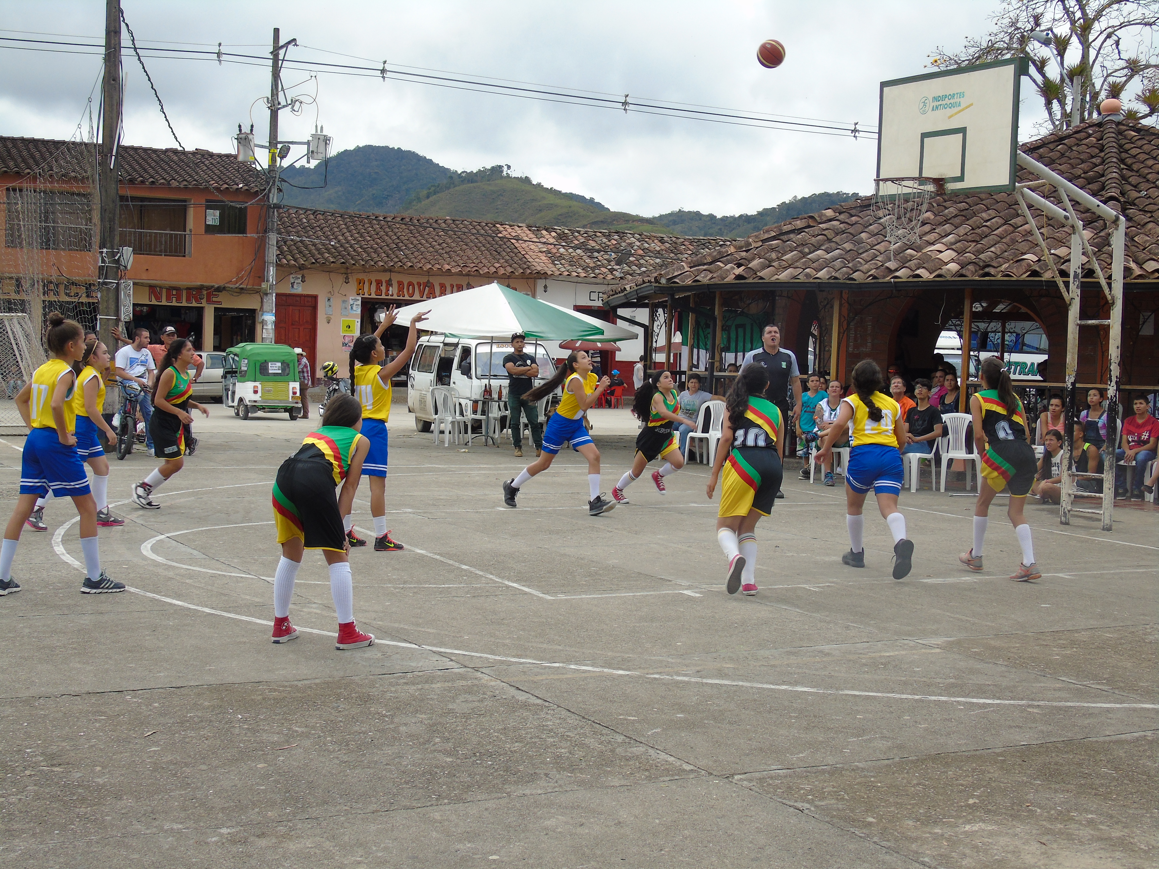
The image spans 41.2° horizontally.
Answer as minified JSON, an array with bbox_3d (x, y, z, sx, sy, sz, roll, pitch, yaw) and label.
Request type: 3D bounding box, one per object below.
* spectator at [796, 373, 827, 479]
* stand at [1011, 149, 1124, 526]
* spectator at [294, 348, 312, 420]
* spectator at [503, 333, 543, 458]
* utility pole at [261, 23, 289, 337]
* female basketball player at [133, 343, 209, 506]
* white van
[{"bbox_3d":[2.852,-0.094,18.819,0.400,1.306,0.320,3,3,16],"label":"spectator"},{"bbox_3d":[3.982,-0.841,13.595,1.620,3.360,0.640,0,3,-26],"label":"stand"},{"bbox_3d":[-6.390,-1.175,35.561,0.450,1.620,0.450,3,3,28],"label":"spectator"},{"bbox_3d":[-0.770,-0.549,21.563,0.540,1.720,0.380,1,3,-3],"label":"spectator"},{"bbox_3d":[-8.501,-6.003,42.451,0.340,10.341,0.340,2,3,0],"label":"utility pole"},{"bbox_3d":[-3.512,-0.092,13.271,0.660,1.480,0.500,3,3,27],"label":"female basketball player"},{"bbox_3d":[-1.878,-0.949,29.254,1.680,1.850,4.300,0,3,-21],"label":"white van"}]

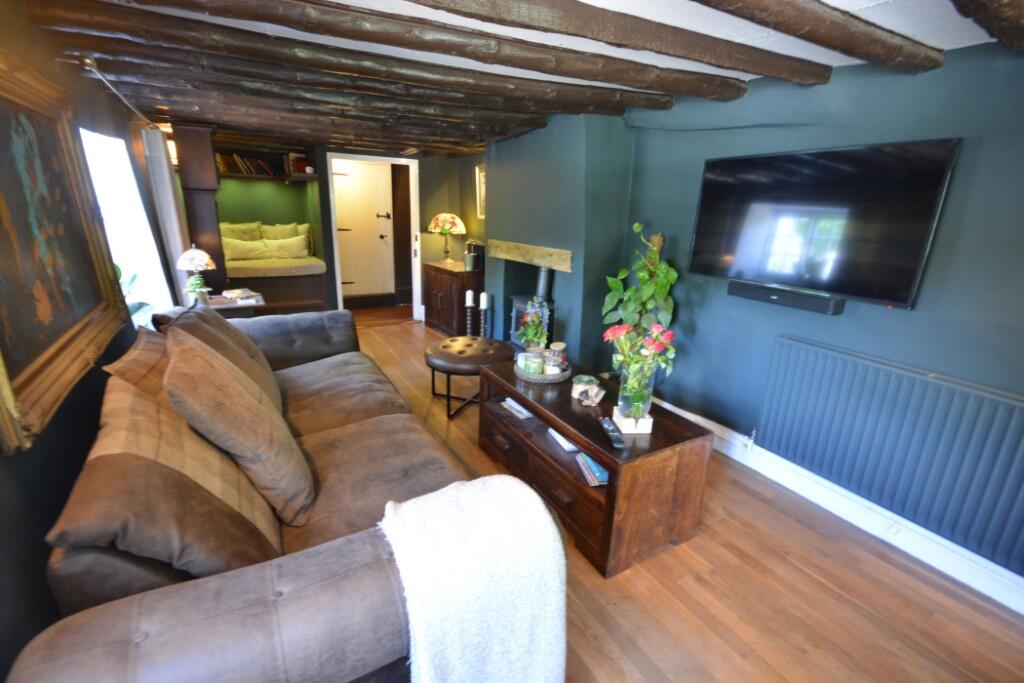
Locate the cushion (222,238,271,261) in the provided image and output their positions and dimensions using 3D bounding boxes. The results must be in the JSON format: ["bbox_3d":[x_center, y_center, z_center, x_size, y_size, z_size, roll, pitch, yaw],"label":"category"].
[{"bbox_3d":[-3.237,-1.135,5.190,0.500,0.280,0.140,-8,4,-29],"label":"cushion"}]

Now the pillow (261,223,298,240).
[{"bbox_3d":[-2.950,-1.291,5.459,0.430,0.420,0.140,-7,7,-29],"label":"pillow"}]

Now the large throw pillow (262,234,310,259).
[{"bbox_3d":[-2.852,-1.173,5.355,0.500,0.310,0.150,-7,2,-29],"label":"large throw pillow"}]

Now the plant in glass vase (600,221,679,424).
[{"bbox_3d":[0.583,-0.077,1.952,0.320,0.890,0.330,-8,19,-29],"label":"plant in glass vase"}]

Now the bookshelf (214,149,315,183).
[{"bbox_3d":[-2.905,-2.087,5.045,1.045,0.385,0.300,-7,18,-29],"label":"bookshelf"}]

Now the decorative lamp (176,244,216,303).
[{"bbox_3d":[-2.737,-0.583,3.730,0.280,0.517,0.280,-8,19,-29],"label":"decorative lamp"}]

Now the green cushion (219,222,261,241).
[{"bbox_3d":[-3.346,-1.241,5.272,0.480,0.430,0.150,-8,4,-29],"label":"green cushion"}]

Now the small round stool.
[{"bbox_3d":[-0.327,0.263,3.374,0.700,0.450,0.700,2,17,-1],"label":"small round stool"}]

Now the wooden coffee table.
[{"bbox_3d":[0.321,0.499,2.158,0.531,0.495,1.118,-7,18,-29],"label":"wooden coffee table"}]

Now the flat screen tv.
[{"bbox_3d":[1.337,-0.565,2.022,0.060,0.616,1.045,-7,18,-29],"label":"flat screen tv"}]

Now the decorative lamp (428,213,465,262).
[{"bbox_3d":[-0.770,-1.231,5.076,0.460,0.560,0.460,-7,18,-29],"label":"decorative lamp"}]

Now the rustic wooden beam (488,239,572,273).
[{"bbox_3d":[0.104,-0.732,3.565,0.110,0.152,1.309,-7,18,-29],"label":"rustic wooden beam"}]

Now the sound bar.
[{"bbox_3d":[1.411,-0.243,2.249,0.100,0.075,0.545,-8,19,-29],"label":"sound bar"}]

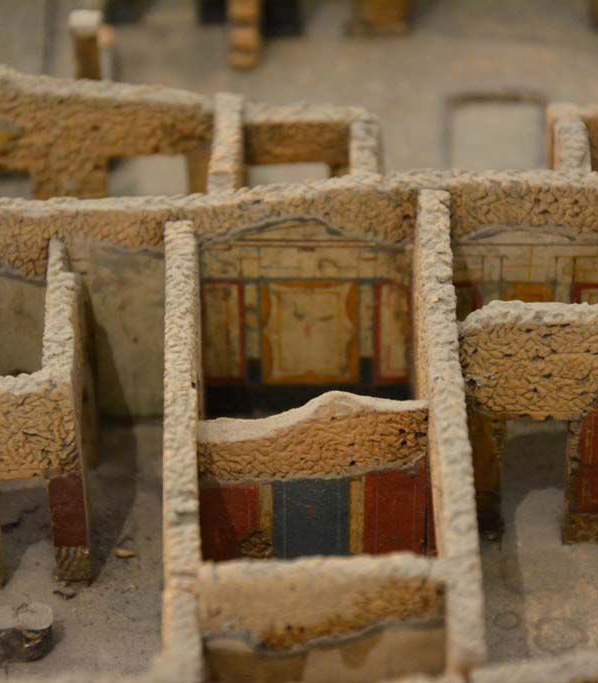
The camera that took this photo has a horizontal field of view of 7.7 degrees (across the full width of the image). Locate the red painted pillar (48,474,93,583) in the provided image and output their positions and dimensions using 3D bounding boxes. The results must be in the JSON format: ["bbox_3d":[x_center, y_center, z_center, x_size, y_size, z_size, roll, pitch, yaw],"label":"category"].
[{"bbox_3d":[-0.040,0.031,0.780,0.006,0.031,0.006,-4,52,-3],"label":"red painted pillar"}]

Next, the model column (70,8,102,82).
[{"bbox_3d":[-0.040,-0.052,0.849,0.005,0.027,0.005,0,51,0],"label":"model column"}]

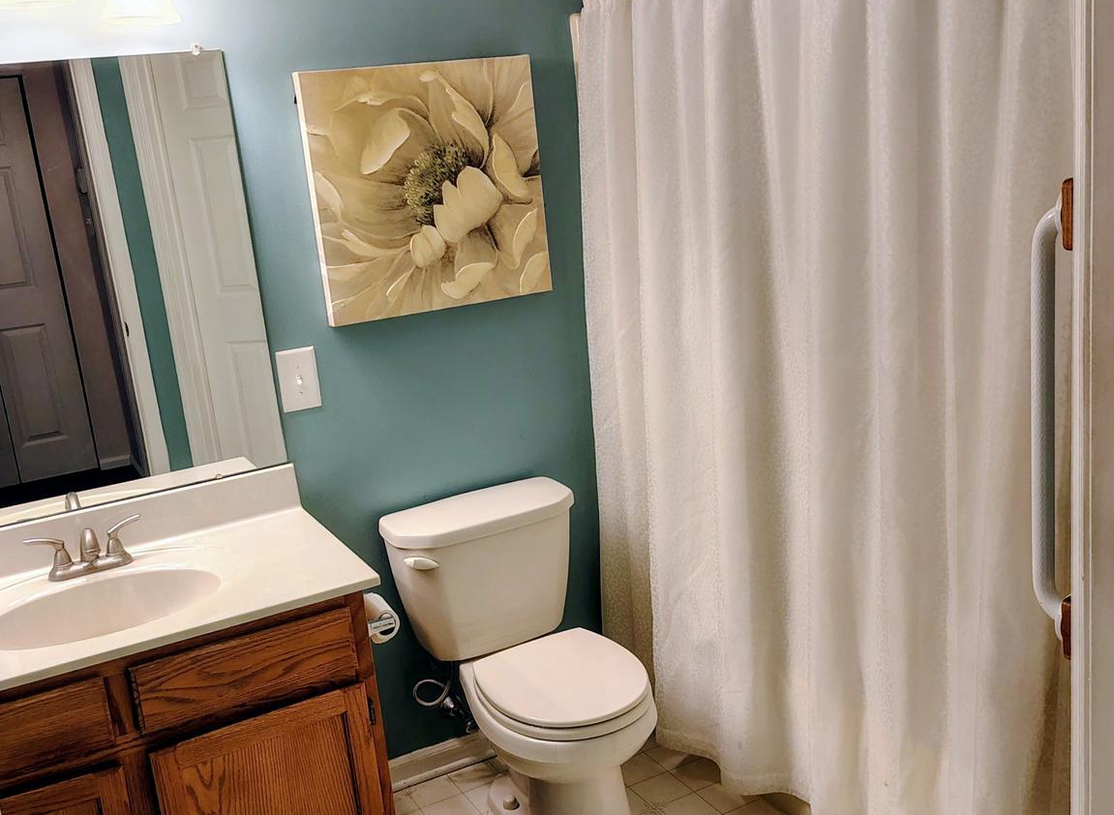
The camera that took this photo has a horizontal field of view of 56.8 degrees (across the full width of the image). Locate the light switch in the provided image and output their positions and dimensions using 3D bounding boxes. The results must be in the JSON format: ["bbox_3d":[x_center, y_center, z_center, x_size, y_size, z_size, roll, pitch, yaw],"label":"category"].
[{"bbox_3d":[-0.595,-0.065,2.376,0.088,0.140,0.012,-12,13,-26],"label":"light switch"}]

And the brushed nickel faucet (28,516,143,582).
[{"bbox_3d":[-0.953,0.295,2.099,0.223,0.086,0.110,-12,13,-26],"label":"brushed nickel faucet"}]

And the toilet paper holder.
[{"bbox_3d":[-0.398,0.441,2.183,0.101,0.090,0.132,-12,13,-26],"label":"toilet paper holder"}]

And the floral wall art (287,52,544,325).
[{"bbox_3d":[-0.293,-0.518,2.444,0.570,0.568,0.043,-12,13,-26],"label":"floral wall art"}]

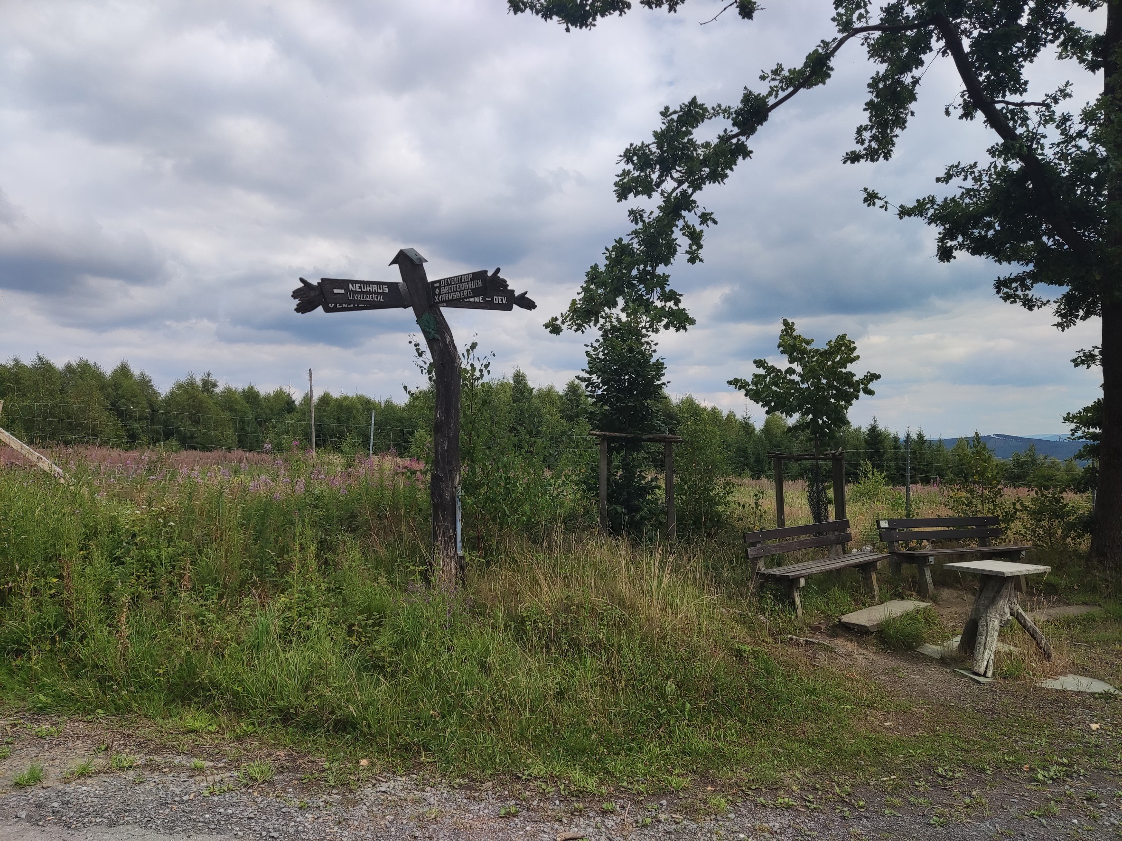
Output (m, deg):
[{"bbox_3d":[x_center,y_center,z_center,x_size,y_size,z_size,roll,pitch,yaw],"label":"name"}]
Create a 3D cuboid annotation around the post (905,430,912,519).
[{"bbox_3d":[5.790,1.154,13.500,0.060,1.880,0.060,1,-2,-17],"label":"post"}]

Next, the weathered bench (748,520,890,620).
[{"bbox_3d":[2.571,1.451,8.007,1.970,0.780,0.530,2,-3,-44],"label":"weathered bench"}]

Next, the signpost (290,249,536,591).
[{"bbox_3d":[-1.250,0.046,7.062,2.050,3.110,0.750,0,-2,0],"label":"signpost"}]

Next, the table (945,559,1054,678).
[{"bbox_3d":[3.270,1.465,6.054,0.600,0.750,0.560,1,-3,-25],"label":"table"}]

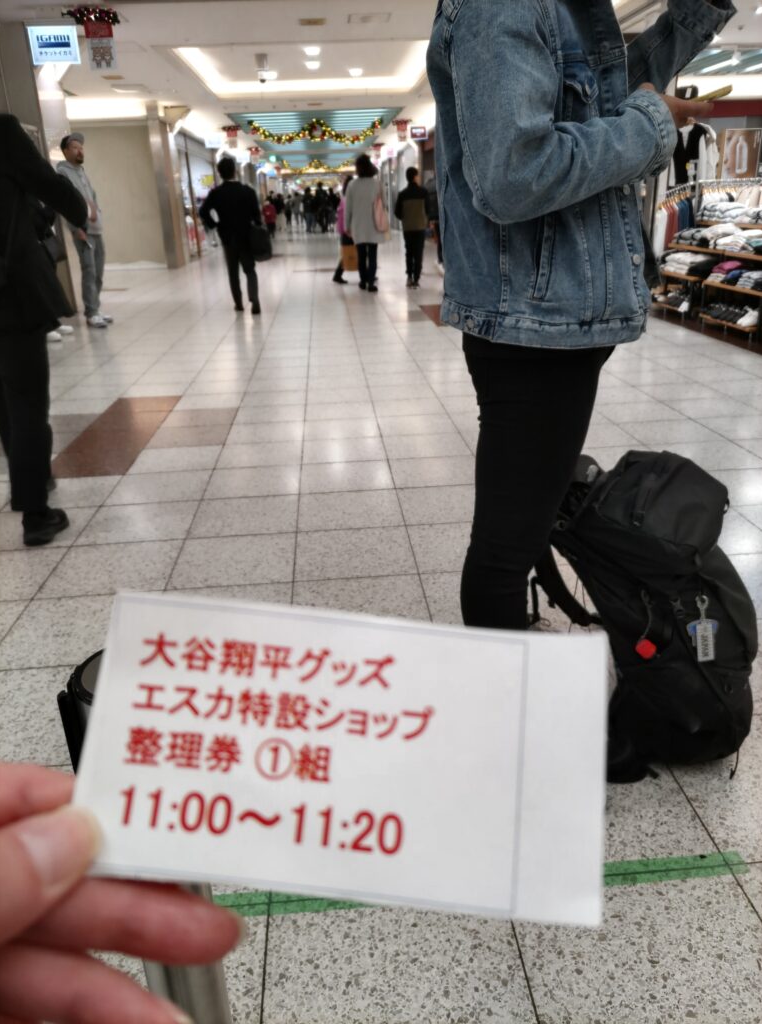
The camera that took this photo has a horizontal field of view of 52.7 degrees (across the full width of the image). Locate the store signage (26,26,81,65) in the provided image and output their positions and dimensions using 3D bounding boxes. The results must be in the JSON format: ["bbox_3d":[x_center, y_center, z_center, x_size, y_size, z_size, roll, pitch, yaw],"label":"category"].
[{"bbox_3d":[-3.468,-4.955,8.169,0.500,0.360,0.120,-3,22,-3],"label":"store signage"}]

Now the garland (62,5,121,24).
[{"bbox_3d":[-2.974,-5.097,7.883,0.560,0.170,0.170,-3,22,-3],"label":"garland"}]

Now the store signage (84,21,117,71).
[{"bbox_3d":[-2.919,-4.868,8.031,0.290,0.470,0.030,-3,22,-3],"label":"store signage"}]

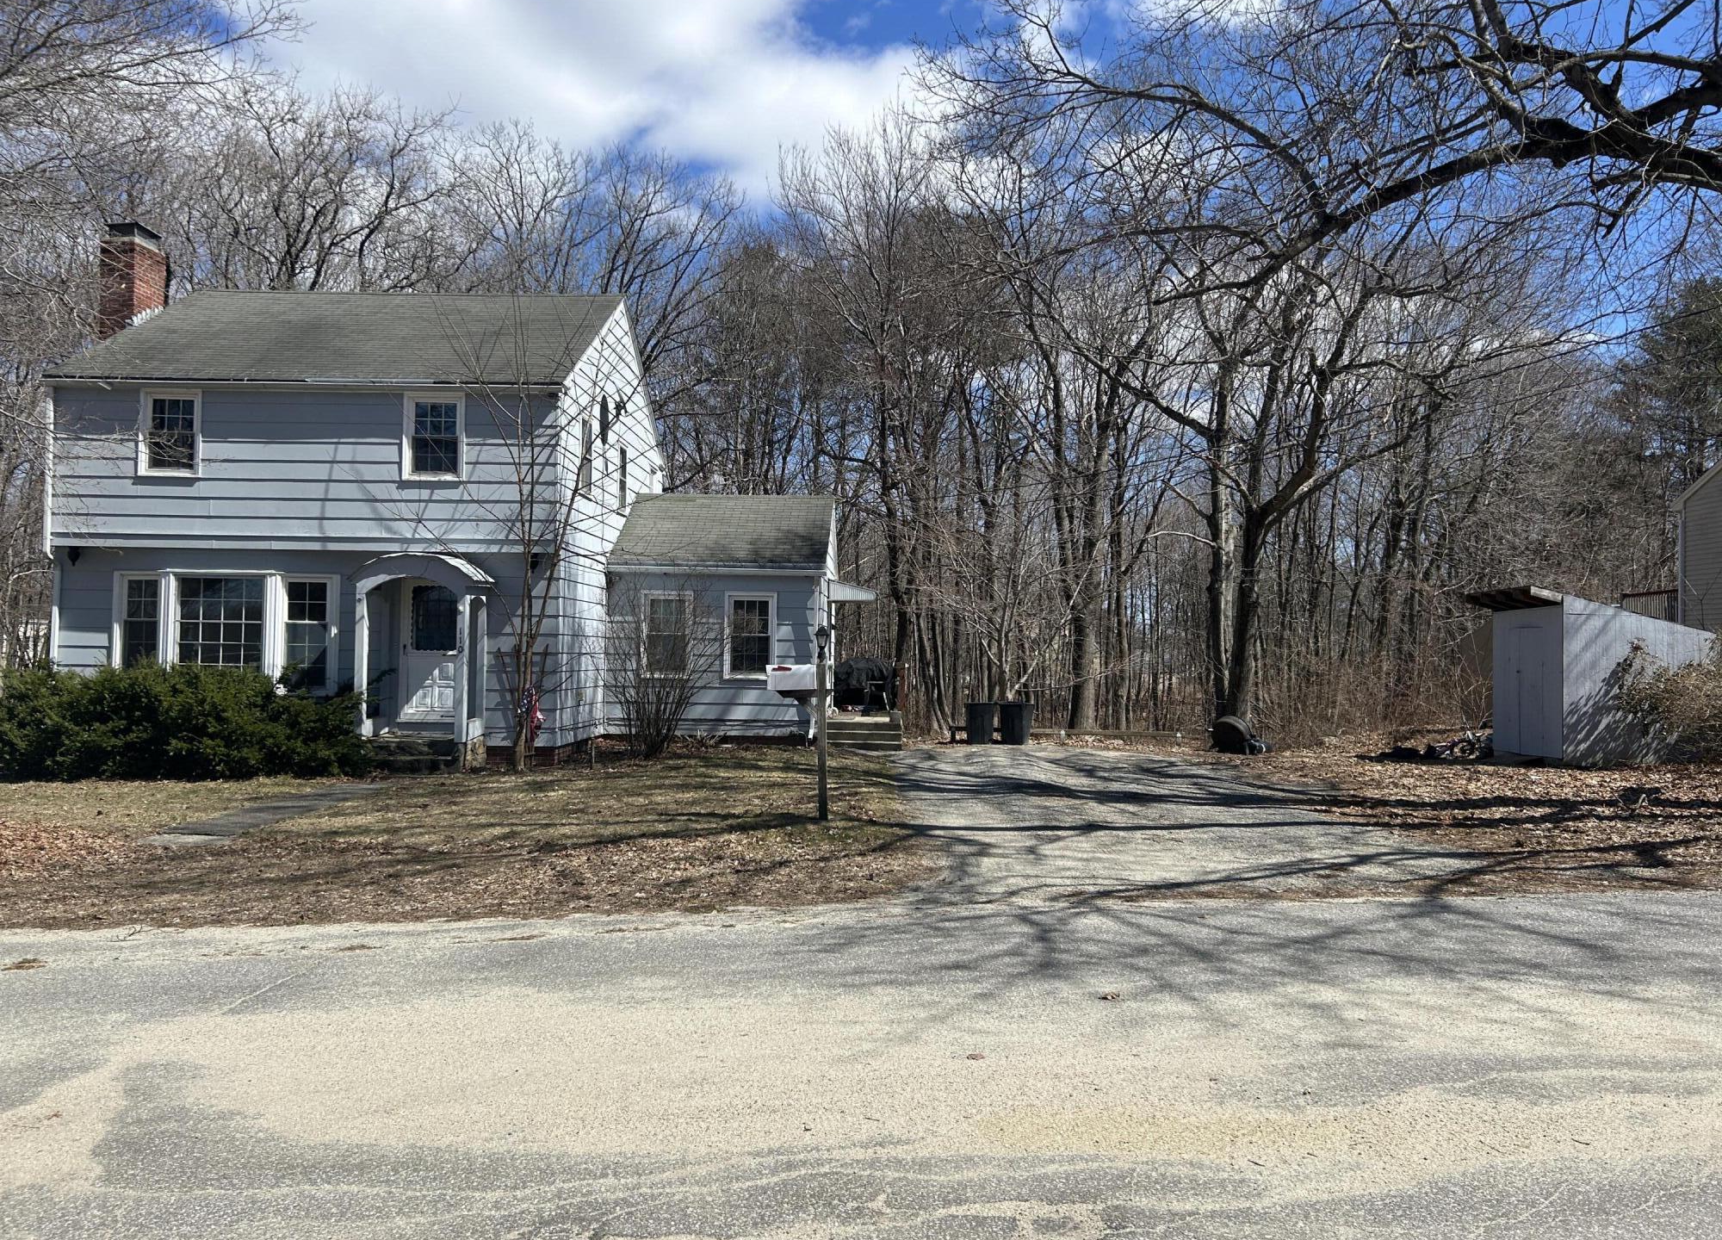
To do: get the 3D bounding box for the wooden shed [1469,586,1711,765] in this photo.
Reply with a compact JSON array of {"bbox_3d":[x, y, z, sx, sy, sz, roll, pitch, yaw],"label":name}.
[{"bbox_3d":[12.238,0.921,21.868,2.960,2.830,2.440,1,-1,2],"label":"wooden shed"}]

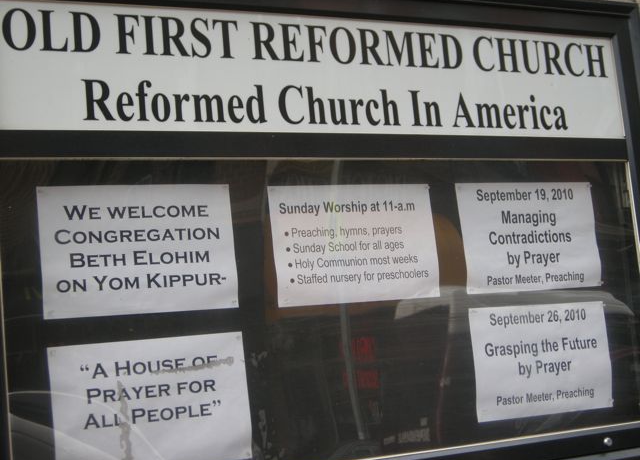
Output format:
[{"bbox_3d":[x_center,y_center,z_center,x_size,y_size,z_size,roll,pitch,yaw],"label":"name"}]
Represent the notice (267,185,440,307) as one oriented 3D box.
[{"bbox_3d":[0.088,0.033,2.631,0.432,0.279,0.010,-2,-7,-27],"label":"notice"}]

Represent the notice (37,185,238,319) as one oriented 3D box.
[{"bbox_3d":[-0.385,0.042,2.389,0.432,0.279,0.010,-2,-7,-27],"label":"notice"}]

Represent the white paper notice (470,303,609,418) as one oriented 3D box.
[{"bbox_3d":[0.570,0.331,2.829,0.432,0.279,0.010,-1,-7,-27],"label":"white paper notice"}]

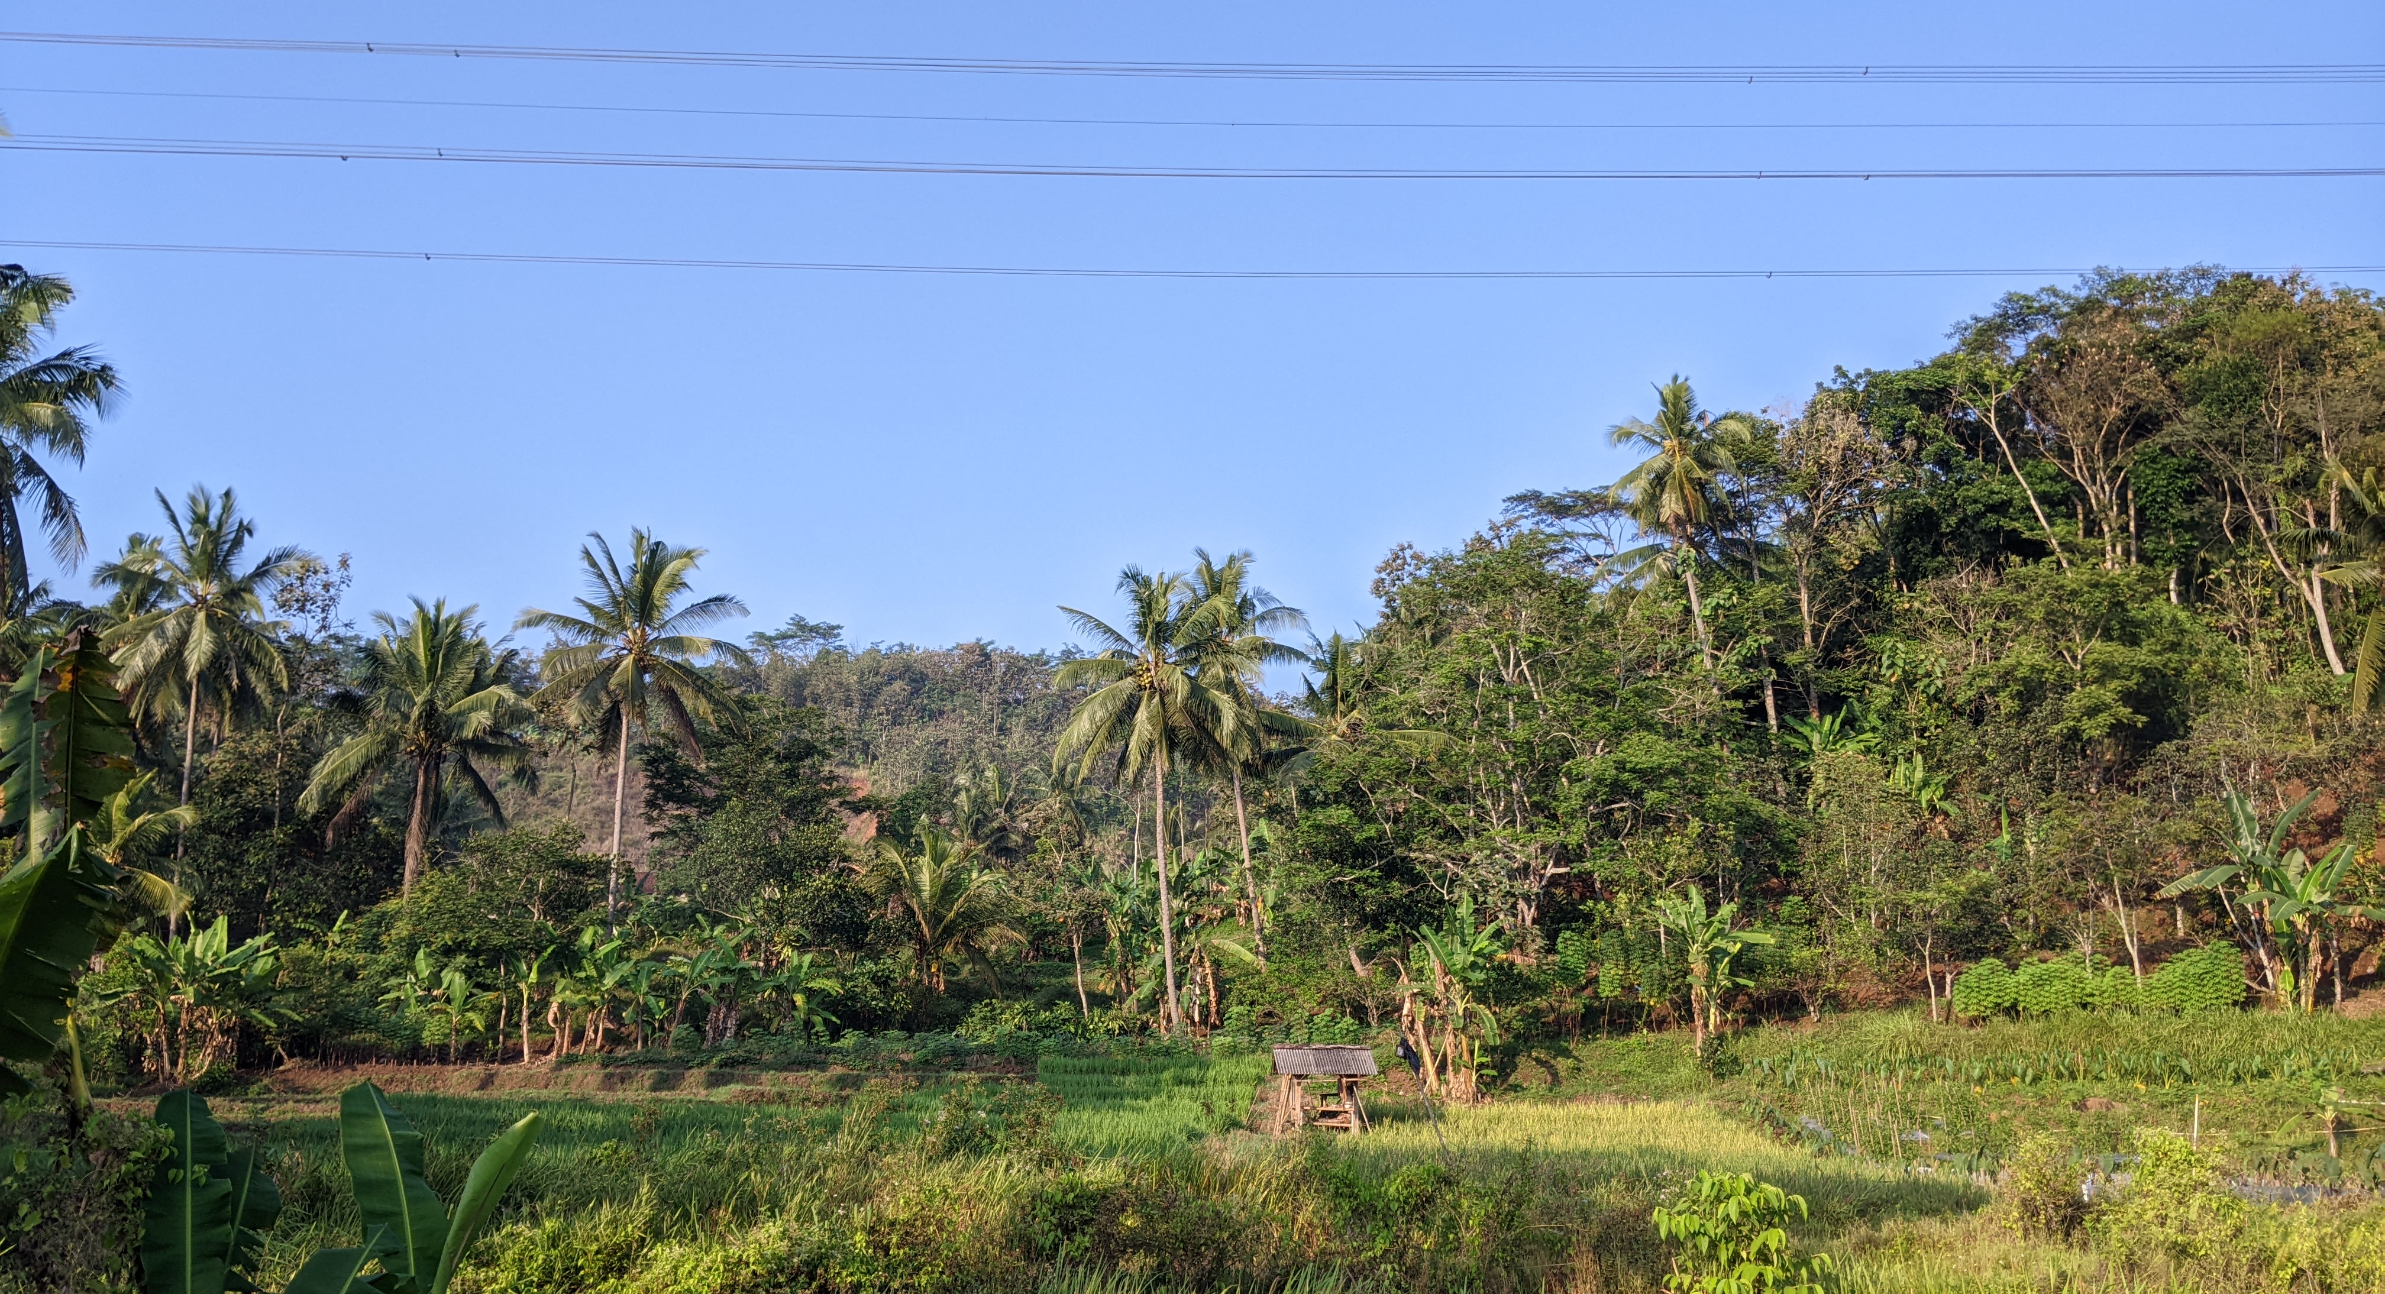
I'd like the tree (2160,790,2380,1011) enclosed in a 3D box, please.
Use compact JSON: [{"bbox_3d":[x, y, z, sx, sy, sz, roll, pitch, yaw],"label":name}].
[{"bbox_3d":[27.233,6.426,47.000,5.466,5.559,5.000,0,-3,0],"label":"tree"}]

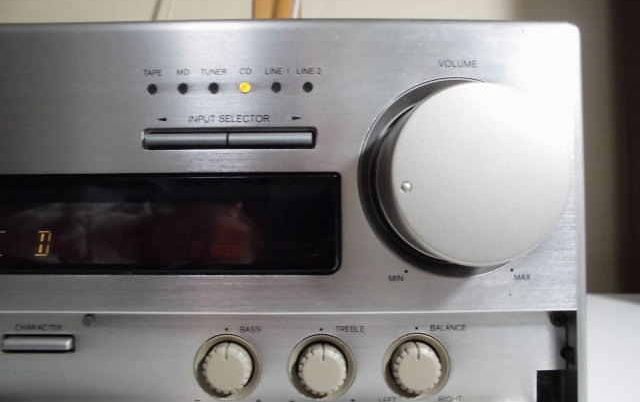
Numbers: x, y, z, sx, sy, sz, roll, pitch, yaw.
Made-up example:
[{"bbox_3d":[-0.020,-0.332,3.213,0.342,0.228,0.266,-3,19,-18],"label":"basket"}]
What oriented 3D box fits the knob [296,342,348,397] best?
[{"bbox_3d":[0.001,0.052,0.149,0.015,0.015,0.008,-1,-1,1],"label":"knob"}]

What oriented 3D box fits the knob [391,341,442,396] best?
[{"bbox_3d":[0.030,0.051,0.149,0.015,0.015,0.008,-1,-1,1],"label":"knob"}]

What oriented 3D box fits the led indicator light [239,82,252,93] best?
[{"bbox_3d":[-0.022,-0.033,0.141,0.003,0.003,0.002,-1,-1,1],"label":"led indicator light"}]

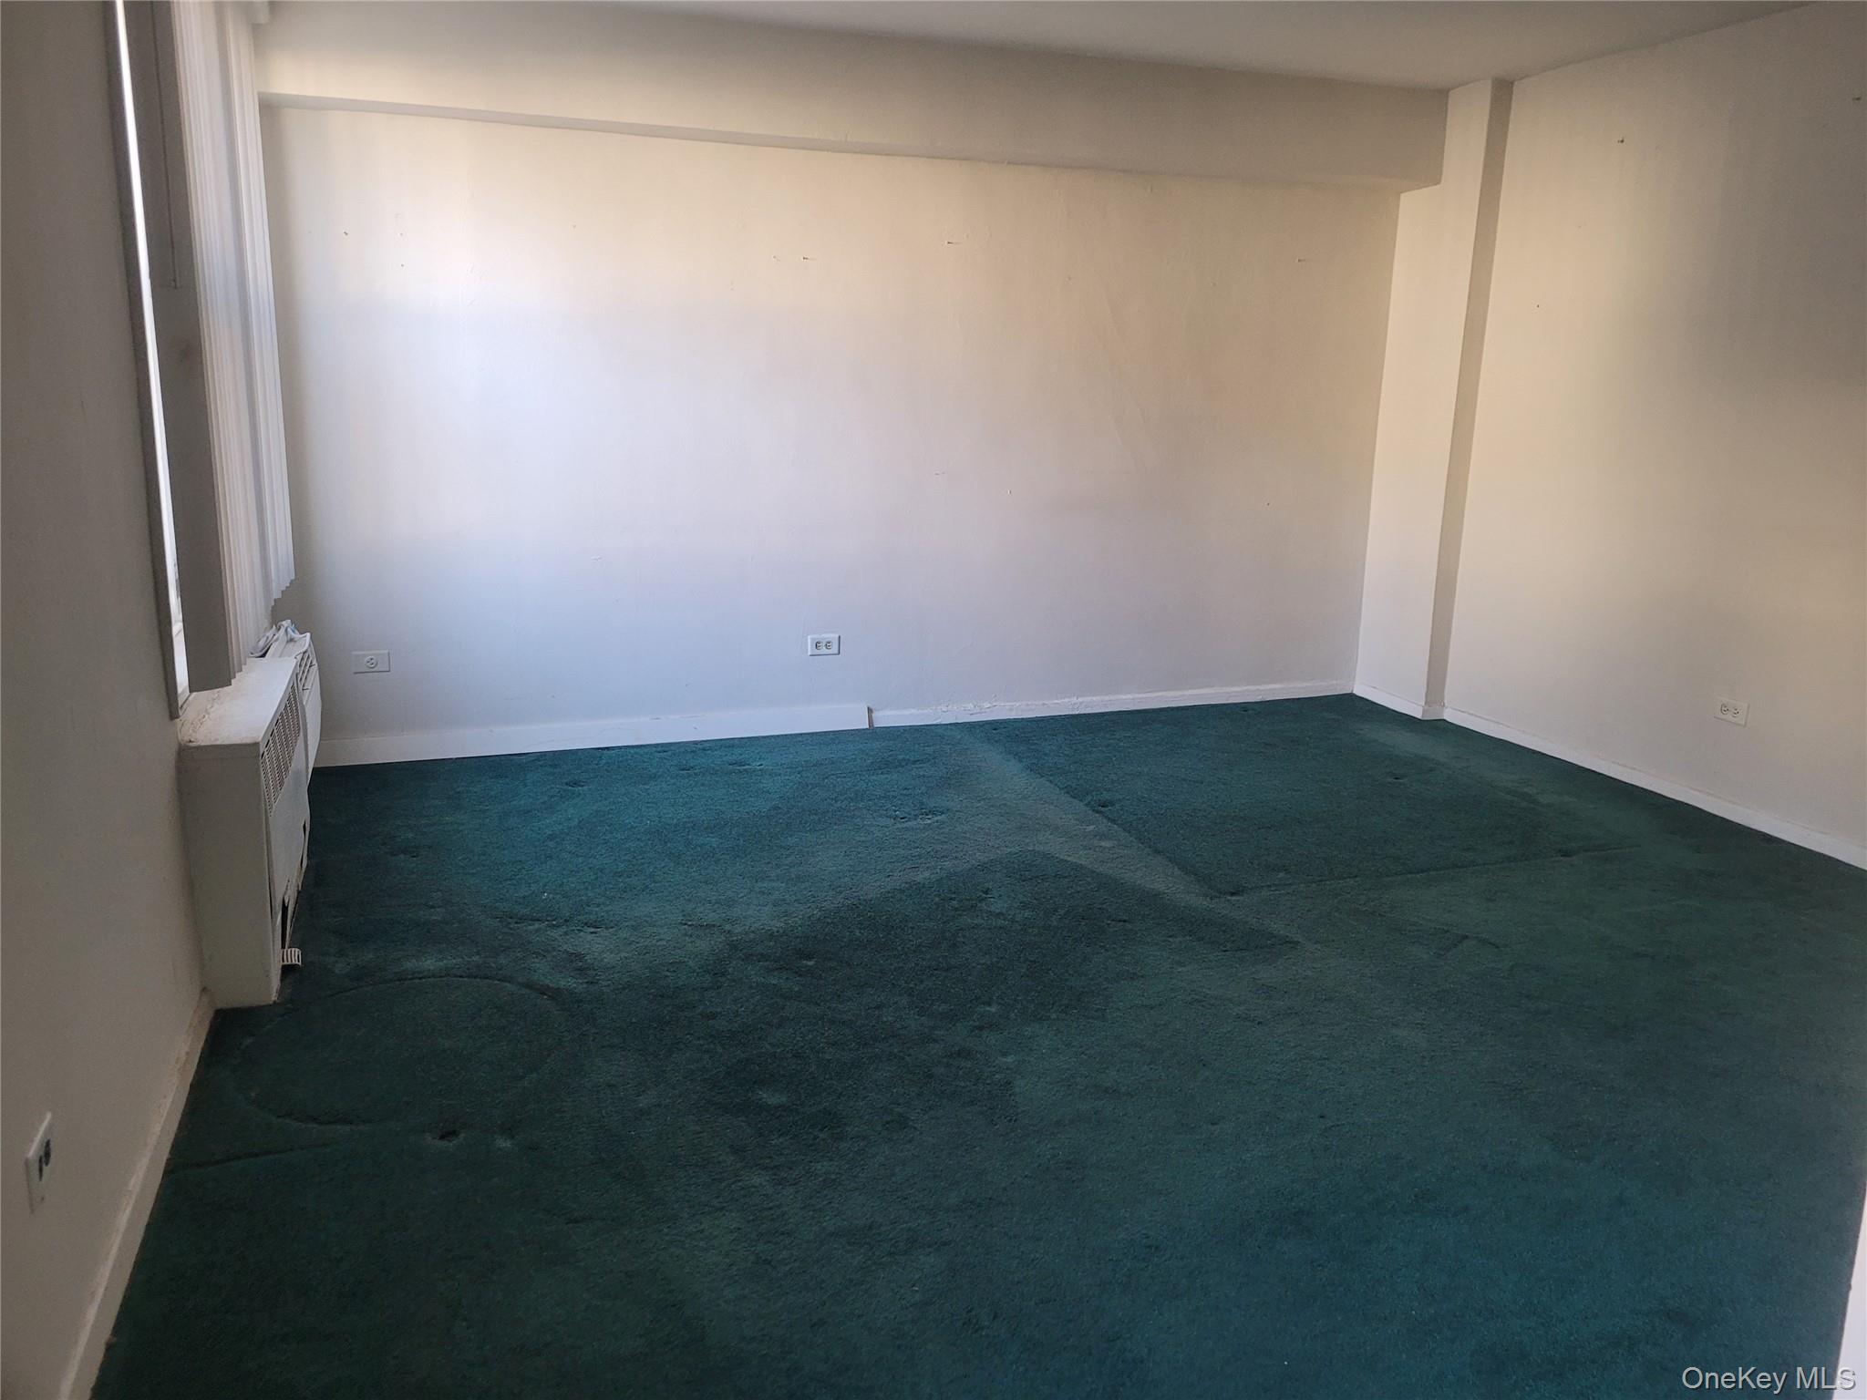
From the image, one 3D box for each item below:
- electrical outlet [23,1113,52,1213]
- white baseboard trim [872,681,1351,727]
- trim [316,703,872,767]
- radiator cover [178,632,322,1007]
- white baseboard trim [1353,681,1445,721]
[{"bbox_3d":[-1.105,0.570,1.738,0.007,0.071,0.114,-3,14,-19],"label":"electrical outlet"},{"bbox_3d":[0.794,0.009,5.731,2.199,0.062,0.018,-4,14,-21],"label":"white baseboard trim"},{"bbox_3d":[-1.186,0.127,4.987,1.993,0.085,0.018,-4,14,-20],"label":"trim"},{"bbox_3d":[-1.602,0.238,3.369,0.164,0.594,1.126,-3,14,-19],"label":"radiator cover"},{"bbox_3d":[1.950,-0.003,5.902,0.098,0.059,0.482,-3,14,-19],"label":"white baseboard trim"}]

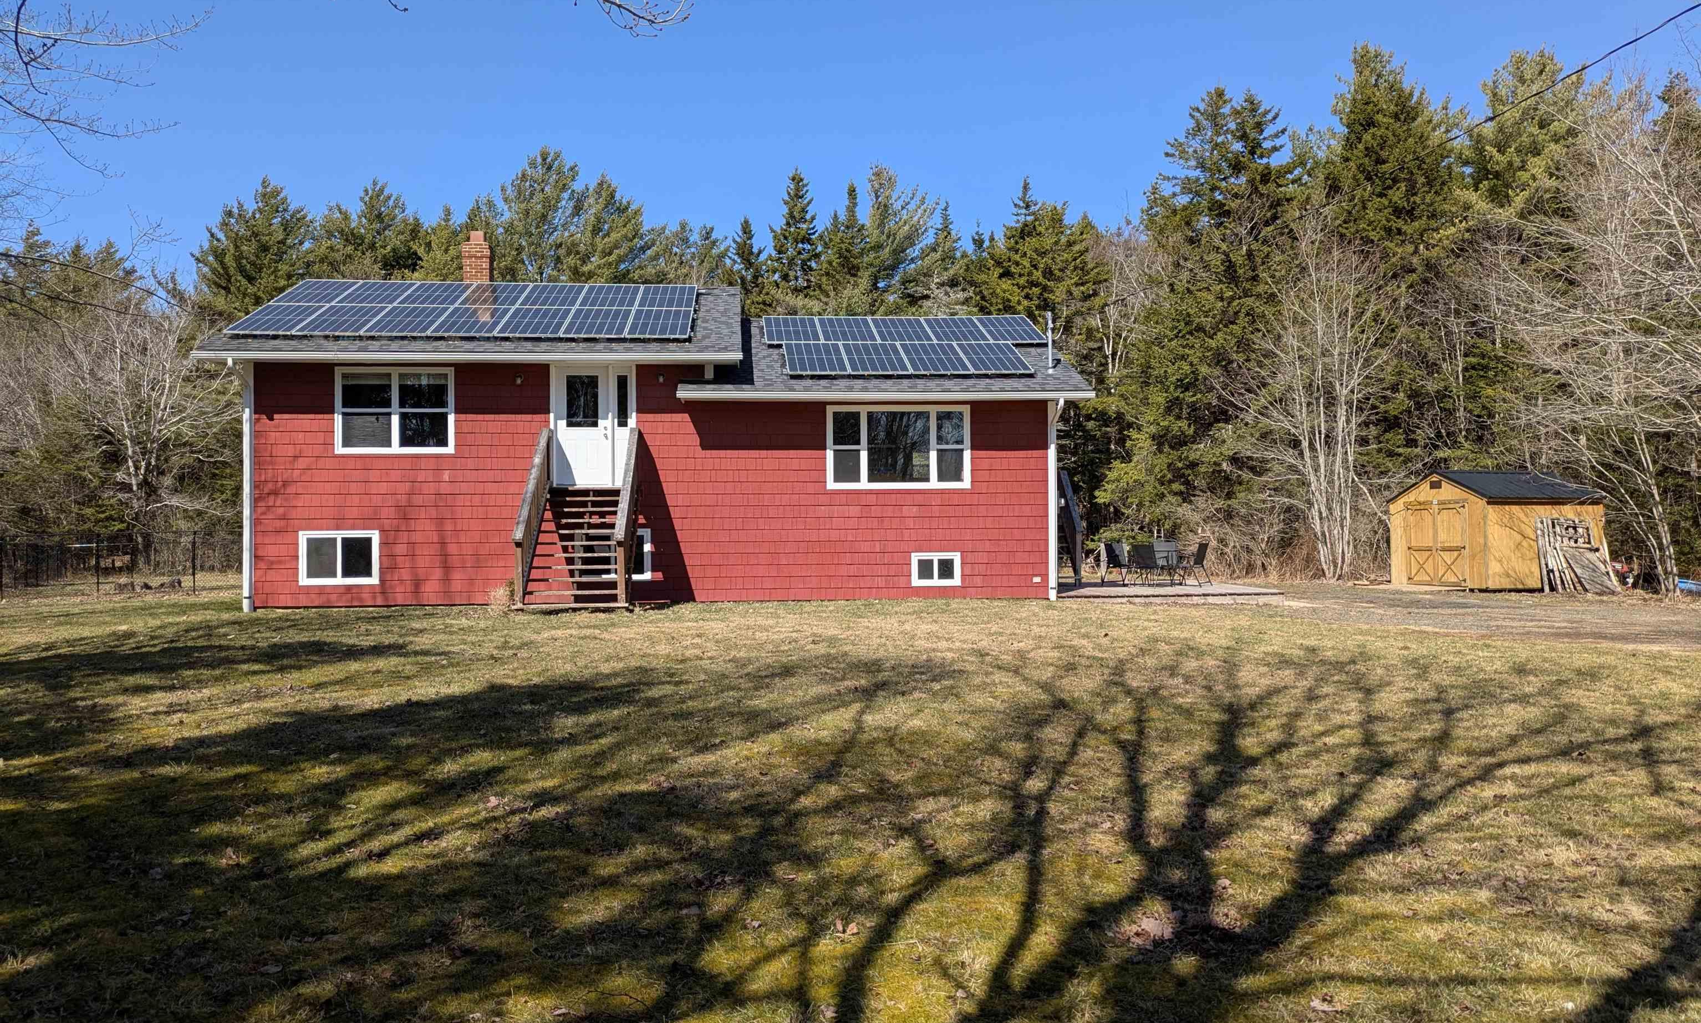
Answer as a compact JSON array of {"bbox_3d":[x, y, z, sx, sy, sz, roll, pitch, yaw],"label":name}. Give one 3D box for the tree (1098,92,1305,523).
[{"bbox_3d":[8.889,-4.651,31.533,5.200,12.490,5.200,0,0,0],"label":"tree"}]

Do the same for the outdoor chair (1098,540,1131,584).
[{"bbox_3d":[5.253,1.028,24.393,0.650,0.900,0.580,0,0,-10],"label":"outdoor chair"}]

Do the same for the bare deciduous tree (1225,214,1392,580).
[{"bbox_3d":[10.791,-2.708,29.019,4.000,8.660,4.000,0,0,0],"label":"bare deciduous tree"}]

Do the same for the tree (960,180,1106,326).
[{"bbox_3d":[5.740,-4.452,39.032,4.900,12.230,4.900,0,0,0],"label":"tree"}]

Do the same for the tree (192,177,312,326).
[{"bbox_3d":[-18.522,-4.320,38.031,4.200,12.110,4.200,0,0,0],"label":"tree"}]

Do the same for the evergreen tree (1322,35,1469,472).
[{"bbox_3d":[14.996,-5.671,34.041,4.400,14.630,4.400,0,0,0],"label":"evergreen tree"}]

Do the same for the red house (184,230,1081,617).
[{"bbox_3d":[-3.457,-1.921,23.769,14.230,6.930,9.700,0,0,-6],"label":"red house"}]

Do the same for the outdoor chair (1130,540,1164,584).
[{"bbox_3d":[5.923,1.016,24.493,0.580,0.900,0.650,0,0,30],"label":"outdoor chair"}]

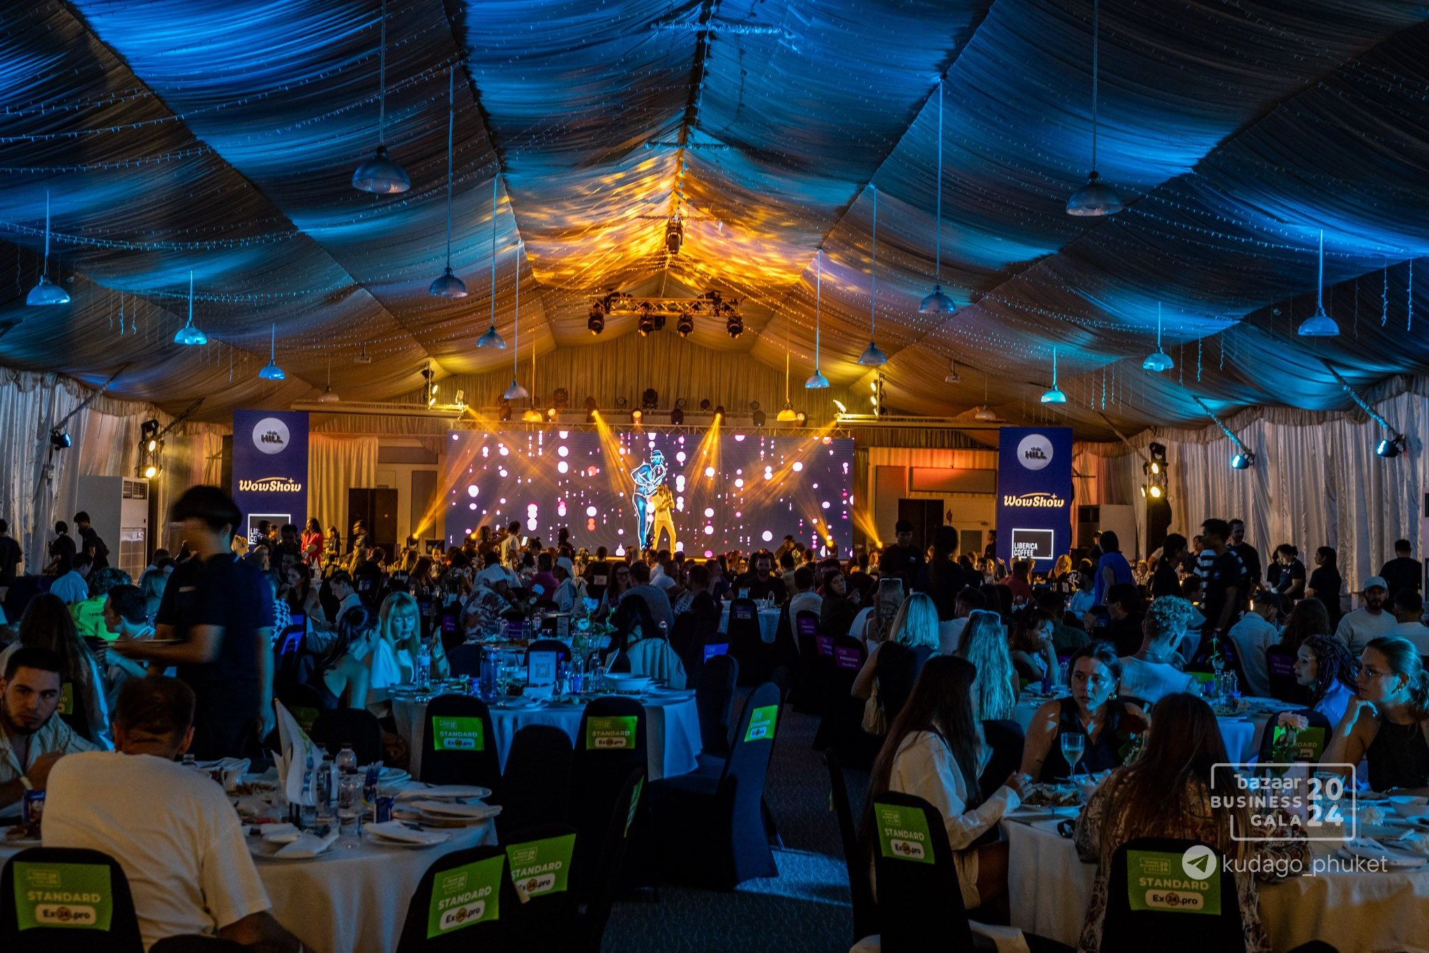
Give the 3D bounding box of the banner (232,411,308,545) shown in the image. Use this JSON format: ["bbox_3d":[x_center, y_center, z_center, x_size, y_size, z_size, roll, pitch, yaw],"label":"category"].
[{"bbox_3d":[-8.974,0.147,30.500,1.480,2.950,0.120,2,-2,-11],"label":"banner"}]

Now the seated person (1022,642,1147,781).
[{"bbox_3d":[1.285,1.203,5.220,0.480,1.230,0.620,1,-2,-10],"label":"seated person"}]

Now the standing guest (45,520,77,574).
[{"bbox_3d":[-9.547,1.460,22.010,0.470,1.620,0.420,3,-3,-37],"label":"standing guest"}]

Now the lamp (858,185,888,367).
[{"bbox_3d":[2.259,-2.841,21.374,0.415,2.580,0.415,1,-2,0],"label":"lamp"}]

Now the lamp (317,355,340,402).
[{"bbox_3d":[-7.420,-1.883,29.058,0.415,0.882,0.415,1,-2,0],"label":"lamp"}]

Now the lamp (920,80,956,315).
[{"bbox_3d":[2.544,-3.164,17.100,0.420,2.658,0.420,1,-2,0],"label":"lamp"}]

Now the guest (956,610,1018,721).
[{"bbox_3d":[1.278,1.244,6.950,0.460,1.260,0.600,0,-2,35],"label":"guest"}]

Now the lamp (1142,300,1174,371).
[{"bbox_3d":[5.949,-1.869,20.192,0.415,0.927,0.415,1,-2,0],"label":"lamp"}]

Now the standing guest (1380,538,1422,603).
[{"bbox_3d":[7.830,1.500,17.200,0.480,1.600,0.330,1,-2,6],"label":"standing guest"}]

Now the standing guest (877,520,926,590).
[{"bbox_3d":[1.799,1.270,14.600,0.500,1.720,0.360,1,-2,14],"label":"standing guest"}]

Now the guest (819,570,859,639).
[{"bbox_3d":[1.119,1.418,12.608,0.550,1.250,0.460,1,-2,-6],"label":"guest"}]

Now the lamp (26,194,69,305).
[{"bbox_3d":[-7.157,-2.450,16.200,0.435,1.220,0.435,1,-2,-3],"label":"lamp"}]

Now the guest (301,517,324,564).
[{"bbox_3d":[-7.451,1.576,28.000,0.440,1.570,0.340,0,-2,23],"label":"guest"}]

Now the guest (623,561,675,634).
[{"bbox_3d":[-0.612,1.441,13.571,0.520,1.360,0.700,2,-2,-14],"label":"guest"}]

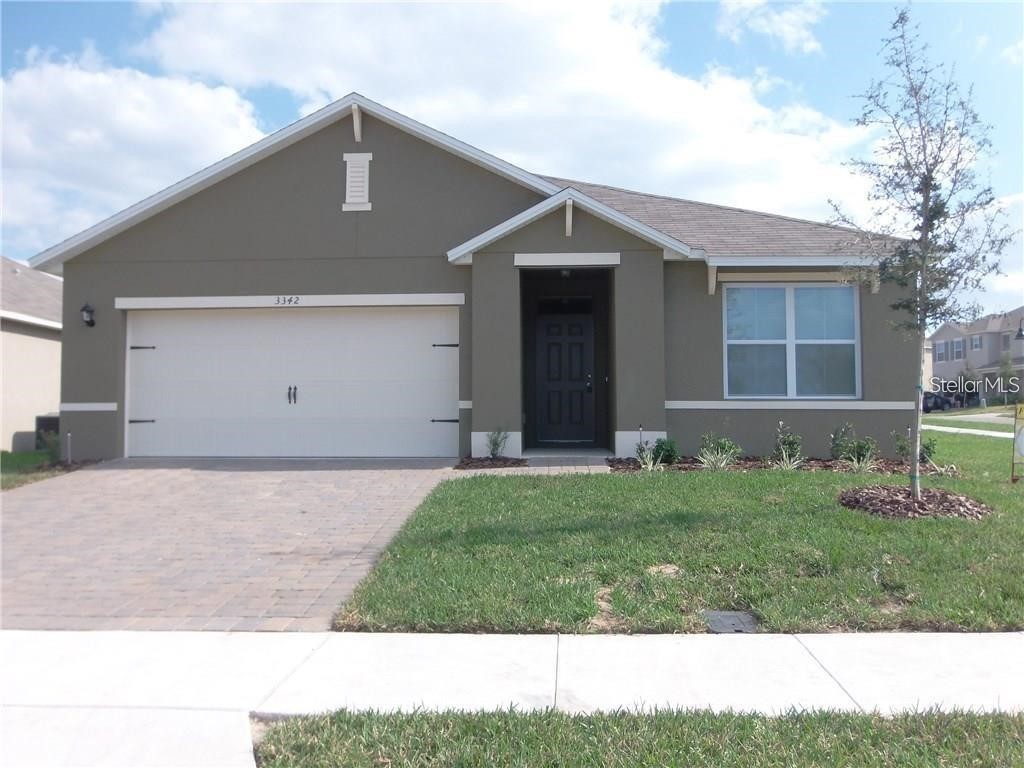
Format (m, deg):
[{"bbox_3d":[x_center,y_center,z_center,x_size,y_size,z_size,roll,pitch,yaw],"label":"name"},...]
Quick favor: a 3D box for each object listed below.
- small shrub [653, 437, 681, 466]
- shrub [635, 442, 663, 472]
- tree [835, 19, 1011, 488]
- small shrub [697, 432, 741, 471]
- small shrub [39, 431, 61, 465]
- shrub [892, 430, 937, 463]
[{"bbox_3d":[2.049,0.870,10.200,0.371,0.347,0.370,0,-2,3],"label":"small shrub"},{"bbox_3d":[1.779,0.925,9.950,0.388,0.388,0.380,0,-2,3],"label":"shrub"},{"bbox_3d":[4.419,-1.403,8.300,1.921,5.299,1.850,0,-2,3],"label":"tree"},{"bbox_3d":[2.685,0.862,10.000,0.572,0.464,0.520,0,-2,3],"label":"small shrub"},{"bbox_3d":[-6.705,0.908,11.150,0.319,0.468,0.340,0,-2,3],"label":"small shrub"},{"bbox_3d":[5.338,0.815,10.200,0.584,0.396,0.500,0,-2,3],"label":"shrub"}]

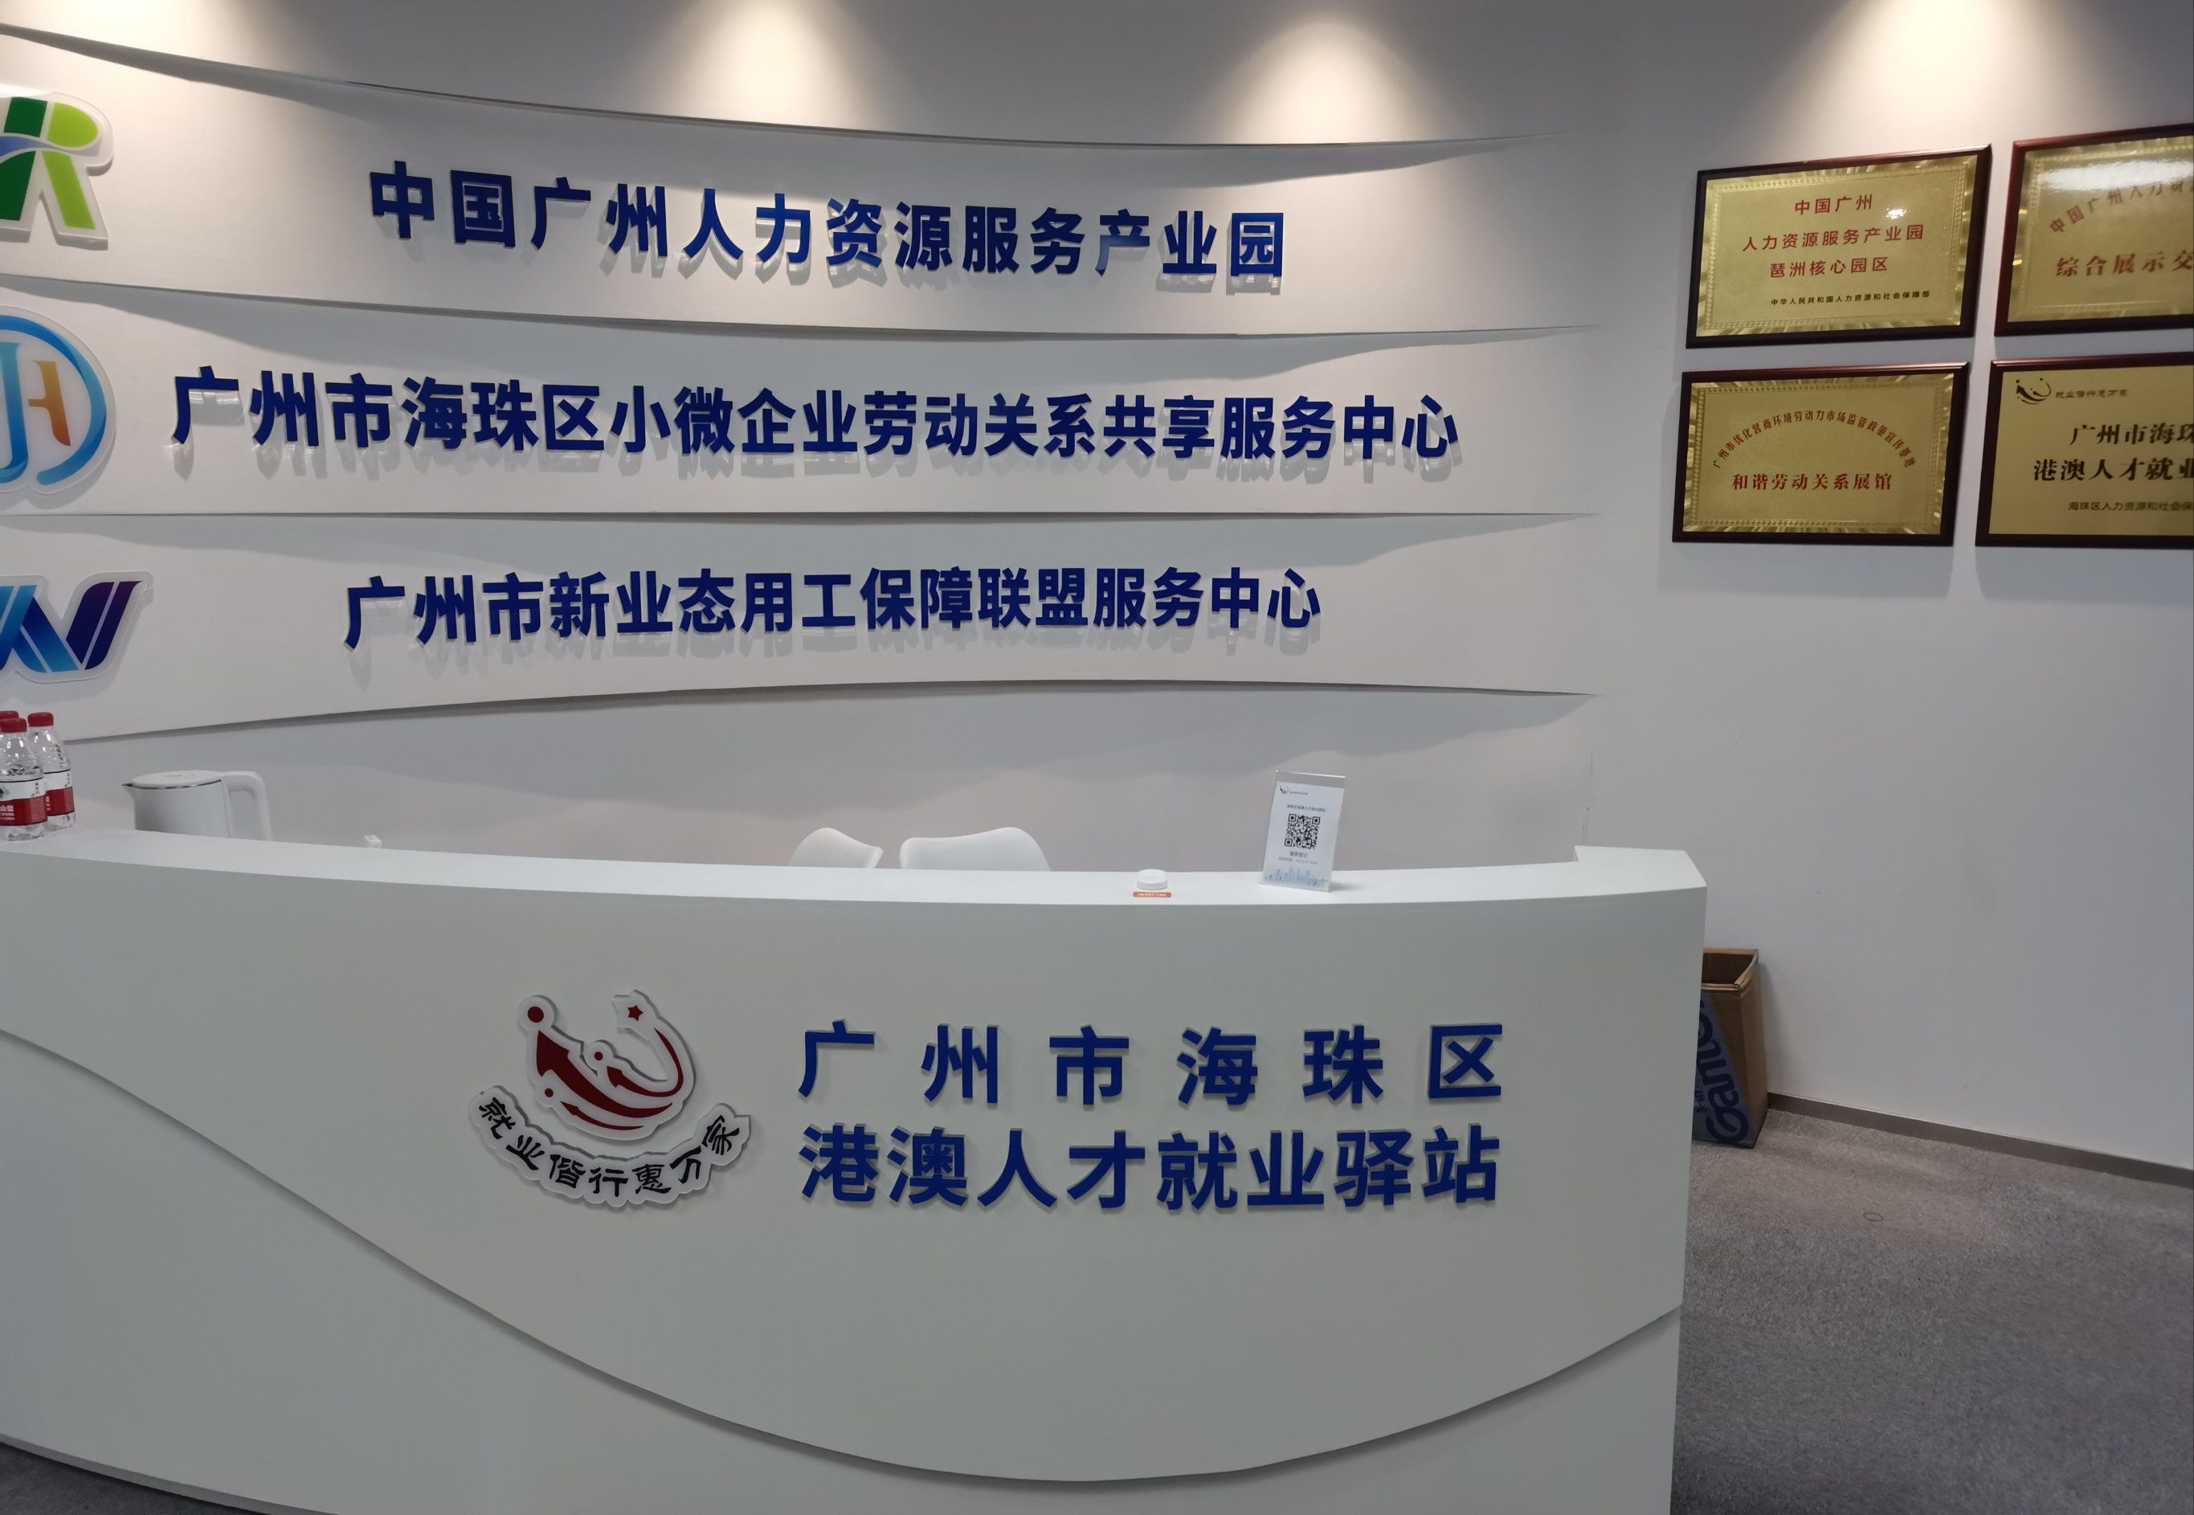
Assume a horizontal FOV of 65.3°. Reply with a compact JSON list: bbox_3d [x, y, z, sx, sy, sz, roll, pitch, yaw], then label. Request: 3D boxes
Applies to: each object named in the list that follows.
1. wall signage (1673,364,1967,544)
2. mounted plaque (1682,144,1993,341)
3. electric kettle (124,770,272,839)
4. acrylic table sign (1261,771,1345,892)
[{"bbox_3d":[1.634,-0.685,3.901,0.603,0.397,0.025,6,11,33],"label":"wall signage"},{"bbox_3d":[1.641,-1.129,3.824,0.603,0.397,0.025,6,11,33],"label":"mounted plaque"},{"bbox_3d":[-1.477,0.148,2.819,0.222,0.240,0.155,-2,10,-14],"label":"electric kettle"},{"bbox_3d":[0.267,0.095,2.215,0.097,0.141,0.055,5,11,30],"label":"acrylic table sign"}]

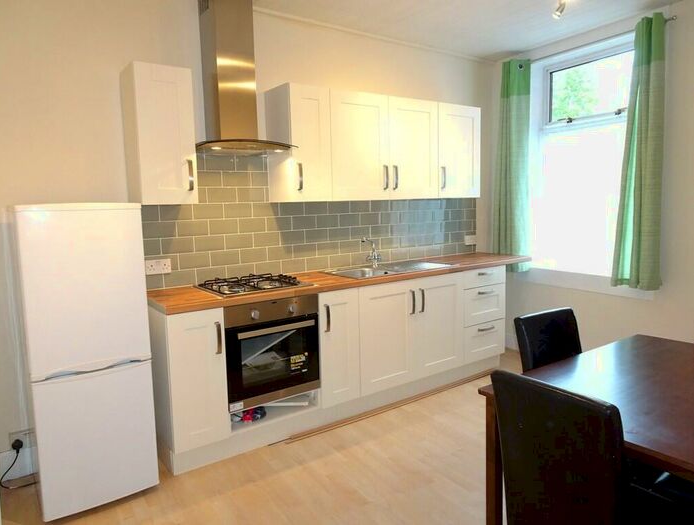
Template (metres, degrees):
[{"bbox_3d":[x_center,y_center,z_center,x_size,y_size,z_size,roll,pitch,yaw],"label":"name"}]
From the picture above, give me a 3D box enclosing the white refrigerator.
[{"bbox_3d":[-1.331,0.431,2.481,0.510,1.425,0.545,-6,9,-35],"label":"white refrigerator"}]

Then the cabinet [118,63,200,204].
[{"bbox_3d":[-1.051,-0.692,2.724,0.298,0.720,0.335,-6,9,-35],"label":"cabinet"}]

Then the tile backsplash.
[{"bbox_3d":[-0.007,-0.369,3.703,3.028,0.819,0.012,-6,9,-35],"label":"tile backsplash"}]

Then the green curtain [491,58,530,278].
[{"bbox_3d":[1.486,-0.831,4.381,0.120,1.835,0.370,-6,9,-35],"label":"green curtain"}]

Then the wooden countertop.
[{"bbox_3d":[0.172,0.082,3.523,3.035,0.039,0.595,-6,9,-35],"label":"wooden countertop"}]

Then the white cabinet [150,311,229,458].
[{"bbox_3d":[-0.938,0.590,2.794,0.300,0.732,0.570,-6,9,-35],"label":"white cabinet"}]

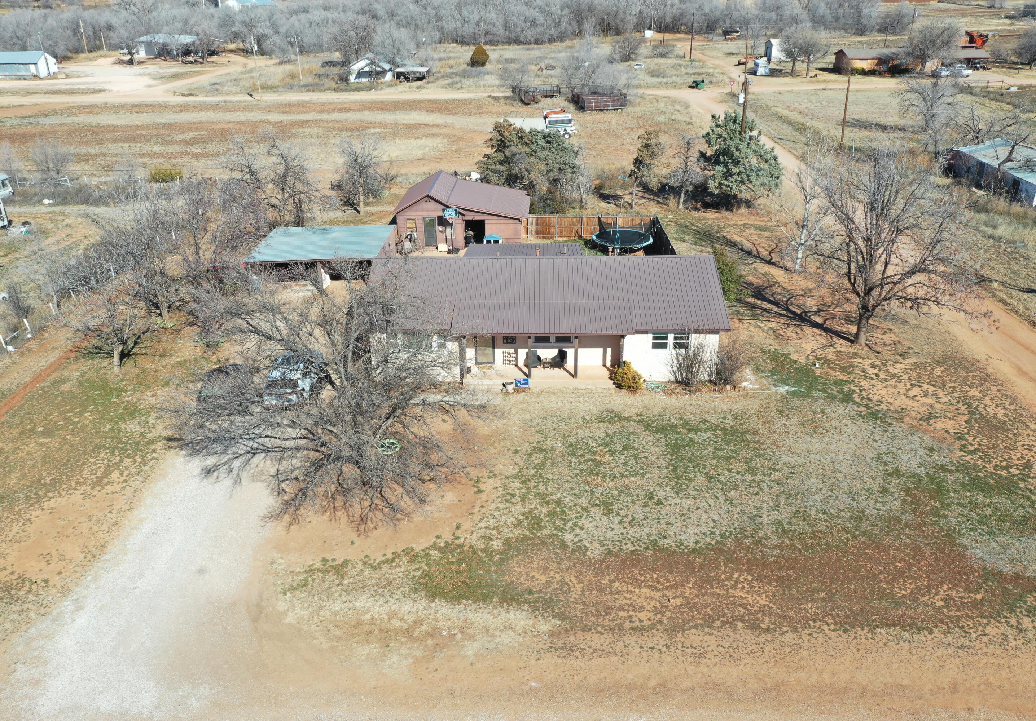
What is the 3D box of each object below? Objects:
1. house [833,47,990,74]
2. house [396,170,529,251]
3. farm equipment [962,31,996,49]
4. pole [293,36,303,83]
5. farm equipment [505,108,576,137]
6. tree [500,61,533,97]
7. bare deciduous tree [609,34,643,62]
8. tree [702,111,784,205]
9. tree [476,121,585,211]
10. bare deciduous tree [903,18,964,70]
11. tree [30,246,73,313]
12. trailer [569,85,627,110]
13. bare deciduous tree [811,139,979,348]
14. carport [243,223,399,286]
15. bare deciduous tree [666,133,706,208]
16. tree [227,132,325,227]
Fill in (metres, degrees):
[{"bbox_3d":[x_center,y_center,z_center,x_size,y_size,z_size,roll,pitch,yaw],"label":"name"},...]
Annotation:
[{"bbox_3d":[67.404,-51.726,144.903,22.500,3.750,8.200,-2,25,-3],"label":"house"},{"bbox_3d":[-3.823,-11.021,60.917,9.183,4.002,7.438,0,25,2],"label":"house"},{"bbox_3d":[103.234,-71.176,187.273,7.000,3.968,4.200,-1,25,0],"label":"farm equipment"},{"bbox_3d":[-36.940,-50.930,142.070,0.450,7.300,0.450,-7,26,-12],"label":"pole"},{"bbox_3d":[2.570,-27.530,96.940,8.200,2.900,2.600,-1,26,0],"label":"farm equipment"},{"bbox_3d":[-0.354,-41.252,124.012,4.800,4.900,4.600,-1,25,0],"label":"tree"},{"bbox_3d":[23.839,-68.741,184.714,7.200,5.406,6.500,2,25,7],"label":"bare deciduous tree"},{"bbox_3d":[18.164,-16.607,68.363,6.400,7.201,6.200,5,25,14],"label":"tree"},{"bbox_3d":[1.100,-15.763,68.049,8.700,6.599,7.600,-1,25,0],"label":"tree"},{"bbox_3d":[69.388,-52.561,140.886,9.600,8.600,8.800,-1,25,0],"label":"bare deciduous tree"},{"bbox_3d":[-26.425,-4.677,47.780,2.250,3.838,2.250,-14,28,-27],"label":"tree"},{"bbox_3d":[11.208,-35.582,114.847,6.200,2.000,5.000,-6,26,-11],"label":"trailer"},{"bbox_3d":[17.903,-5.133,40.385,7.400,9.800,7.200,-1,25,0],"label":"bare deciduous tree"},{"bbox_3d":[-12.179,-6.473,53.396,7.800,2.250,6.900,-1,25,1],"label":"carport"},{"bbox_3d":[13.380,-14.990,67.170,2.900,5.800,2.800,4,26,10],"label":"bare deciduous tree"},{"bbox_3d":[-17.809,-13.248,62.300,7.300,7.146,6.800,-8,25,-14],"label":"tree"}]

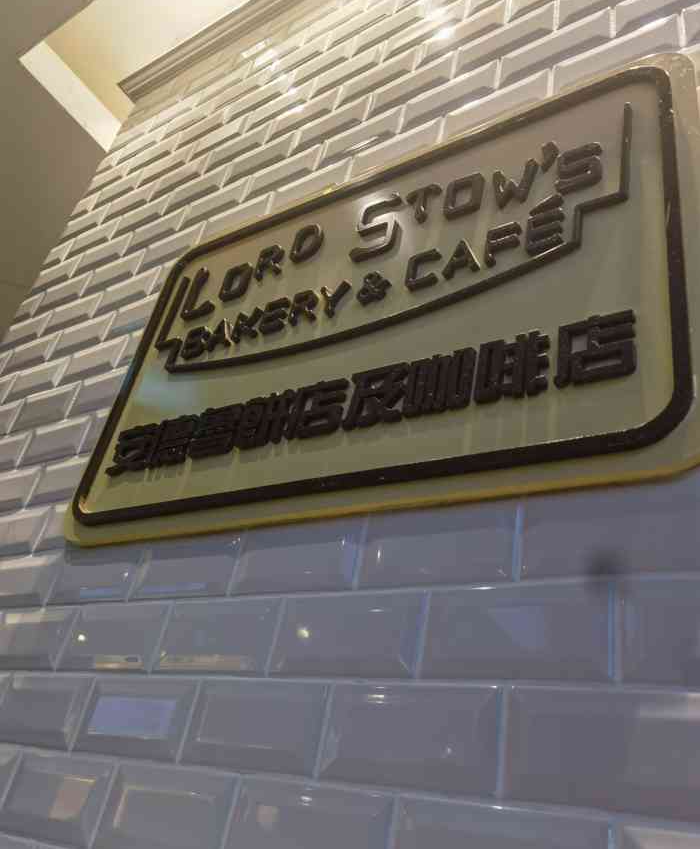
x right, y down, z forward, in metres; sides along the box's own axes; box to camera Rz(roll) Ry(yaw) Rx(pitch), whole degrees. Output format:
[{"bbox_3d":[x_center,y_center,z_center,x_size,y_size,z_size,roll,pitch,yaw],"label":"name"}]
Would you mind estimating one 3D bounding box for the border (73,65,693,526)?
[{"bbox_3d":[-0.014,-0.128,0.841,0.741,0.480,0.012,-11,-39,33],"label":"border"}]

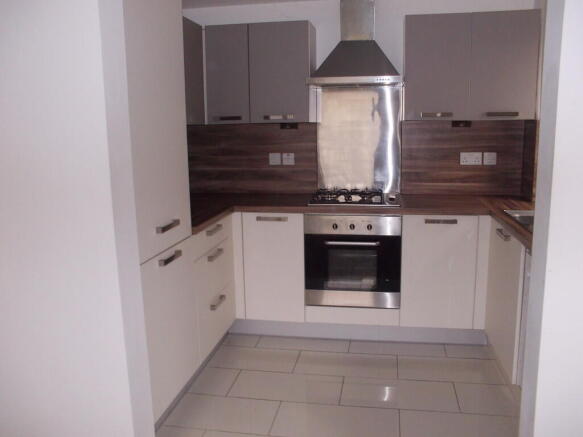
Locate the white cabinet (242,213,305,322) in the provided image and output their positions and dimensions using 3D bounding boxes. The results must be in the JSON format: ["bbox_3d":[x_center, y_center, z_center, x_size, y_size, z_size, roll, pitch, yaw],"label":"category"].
[{"bbox_3d":[-0.060,0.272,3.438,0.403,0.714,0.570,1,10,10],"label":"white cabinet"}]

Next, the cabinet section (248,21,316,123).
[{"bbox_3d":[-0.058,-0.983,3.374,0.407,0.644,0.314,1,10,9],"label":"cabinet section"}]

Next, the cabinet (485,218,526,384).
[{"bbox_3d":[1.394,0.402,2.522,0.570,0.714,0.607,1,10,10],"label":"cabinet"}]

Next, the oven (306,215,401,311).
[{"bbox_3d":[0.425,0.227,3.294,0.595,0.592,0.550,0,10,11],"label":"oven"}]

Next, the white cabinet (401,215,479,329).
[{"bbox_3d":[0.945,0.281,3.255,0.442,0.714,0.570,1,10,10],"label":"white cabinet"}]

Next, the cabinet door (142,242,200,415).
[{"bbox_3d":[-0.560,0.489,2.268,0.025,0.710,0.597,0,10,11],"label":"cabinet door"}]

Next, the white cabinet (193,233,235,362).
[{"bbox_3d":[-0.712,0.422,2.908,0.560,0.629,0.610,0,10,11],"label":"white cabinet"}]

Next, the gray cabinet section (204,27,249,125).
[{"bbox_3d":[-0.406,-0.988,3.428,0.297,0.644,0.314,1,10,9],"label":"gray cabinet section"}]

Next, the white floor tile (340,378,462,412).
[{"bbox_3d":[0.567,0.934,2.583,0.599,0.012,0.300,1,10,10],"label":"white floor tile"}]

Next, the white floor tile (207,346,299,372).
[{"bbox_3d":[-0.244,0.870,3.017,0.565,0.010,0.299,0,10,11],"label":"white floor tile"}]

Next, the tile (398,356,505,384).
[{"bbox_3d":[0.907,0.876,2.801,0.585,0.010,0.299,0,10,11],"label":"tile"}]

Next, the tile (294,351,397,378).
[{"bbox_3d":[0.327,0.873,2.910,0.596,0.010,0.299,0,10,11],"label":"tile"}]

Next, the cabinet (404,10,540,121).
[{"bbox_3d":[1.121,-0.950,3.127,0.781,0.630,0.330,1,10,10],"label":"cabinet"}]

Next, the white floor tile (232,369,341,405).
[{"bbox_3d":[-0.023,0.929,2.690,0.599,0.012,0.300,1,10,10],"label":"white floor tile"}]

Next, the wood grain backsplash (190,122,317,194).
[{"bbox_3d":[-0.314,-0.438,3.671,1.025,0.530,0.020,0,10,11],"label":"wood grain backsplash"}]

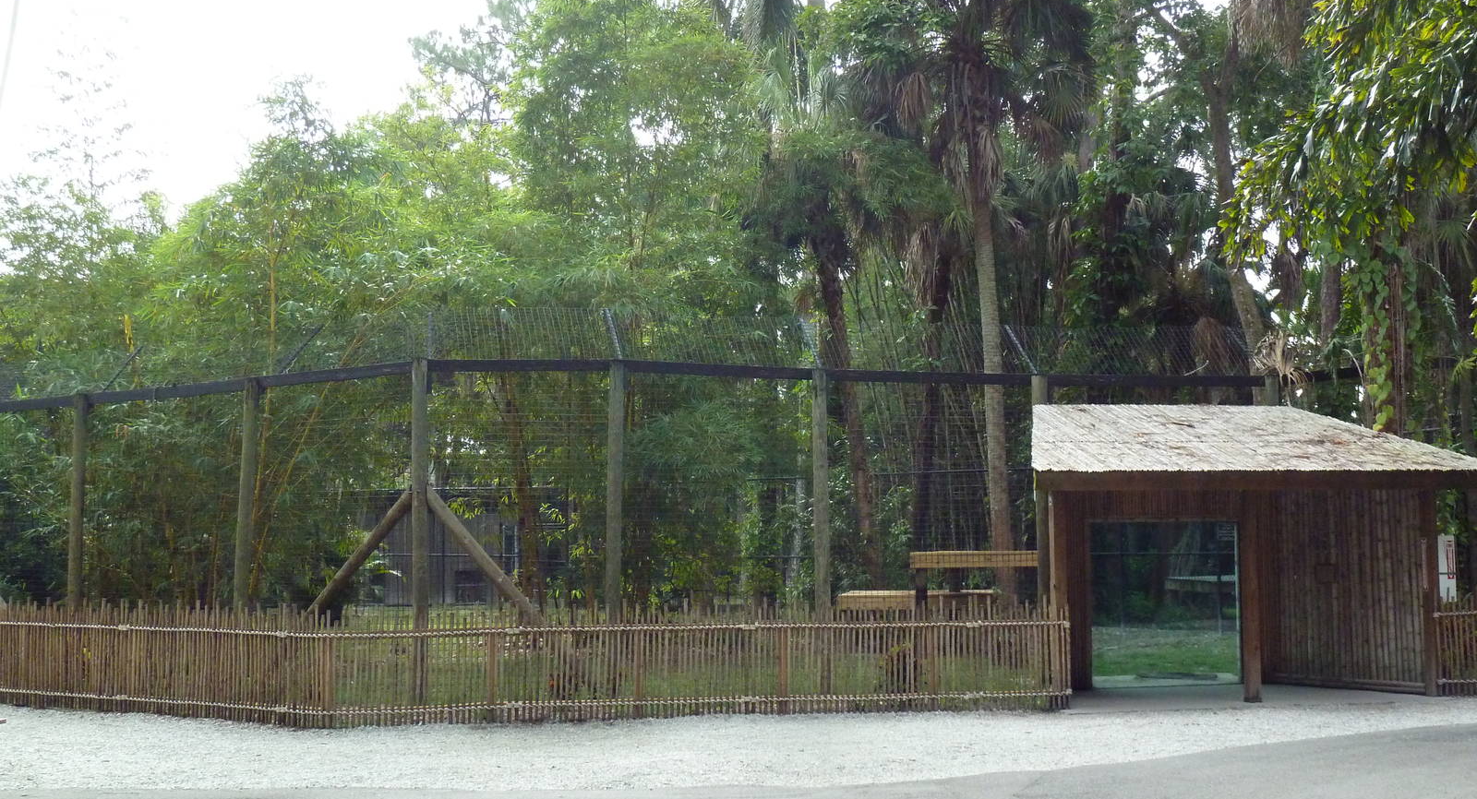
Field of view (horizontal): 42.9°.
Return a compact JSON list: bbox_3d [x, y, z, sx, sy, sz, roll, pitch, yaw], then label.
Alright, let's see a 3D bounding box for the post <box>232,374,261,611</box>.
[{"bbox_3d":[-5.345,1.457,20.328,0.160,3.416,0.160,2,-4,0],"label":"post"}]

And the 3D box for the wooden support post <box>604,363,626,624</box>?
[{"bbox_3d":[-1.251,1.339,19.031,0.150,3.477,0.150,0,-4,0],"label":"wooden support post"}]

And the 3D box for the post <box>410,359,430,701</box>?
[{"bbox_3d":[-3.166,1.323,18.730,0.150,3.457,0.150,-1,-4,0],"label":"post"}]

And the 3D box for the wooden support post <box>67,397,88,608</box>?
[{"bbox_3d":[-7.687,1.607,21.826,0.160,3.345,0.160,0,-4,0],"label":"wooden support post"}]

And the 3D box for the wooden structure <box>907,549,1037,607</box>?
[{"bbox_3d":[2.972,2.644,23.243,1.800,1.477,1.200,0,-4,0],"label":"wooden structure"}]

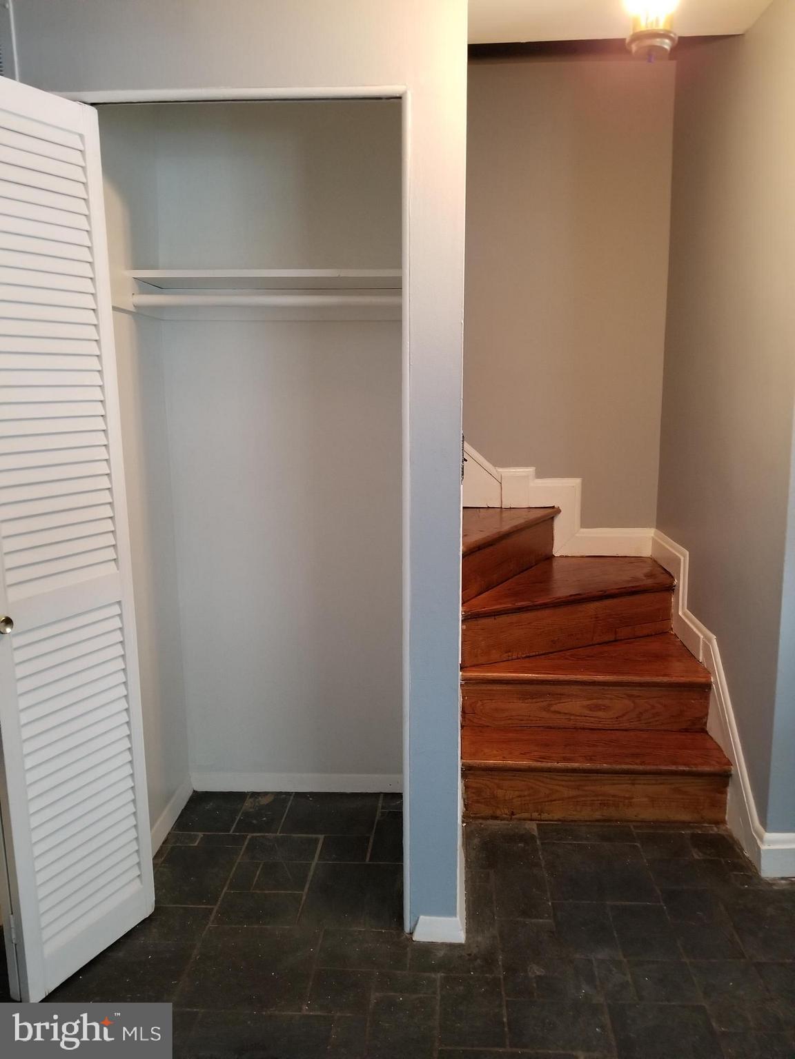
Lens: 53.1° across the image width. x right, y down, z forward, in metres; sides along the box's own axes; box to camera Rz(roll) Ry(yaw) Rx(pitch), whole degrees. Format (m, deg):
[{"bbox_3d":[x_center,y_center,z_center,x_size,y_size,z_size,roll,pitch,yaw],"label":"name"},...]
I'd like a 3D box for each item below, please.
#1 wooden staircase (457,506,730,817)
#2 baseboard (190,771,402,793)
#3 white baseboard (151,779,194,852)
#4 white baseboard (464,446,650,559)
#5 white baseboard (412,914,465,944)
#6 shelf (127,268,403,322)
[{"bbox_3d":[0.652,0.424,2.965,0.832,0.880,1.052,0,9,3],"label":"wooden staircase"},{"bbox_3d":[-0.326,0.875,2.756,0.773,0.069,0.015,0,9,3],"label":"baseboard"},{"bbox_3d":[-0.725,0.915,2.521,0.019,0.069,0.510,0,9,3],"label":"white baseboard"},{"bbox_3d":[0.686,-0.123,3.402,0.814,0.480,0.020,0,9,3],"label":"white baseboard"},{"bbox_3d":[0.104,0.997,1.993,0.128,0.065,0.024,0,9,3],"label":"white baseboard"},{"bbox_3d":[-0.347,-0.684,2.336,0.777,0.110,0.330,0,9,3],"label":"shelf"}]

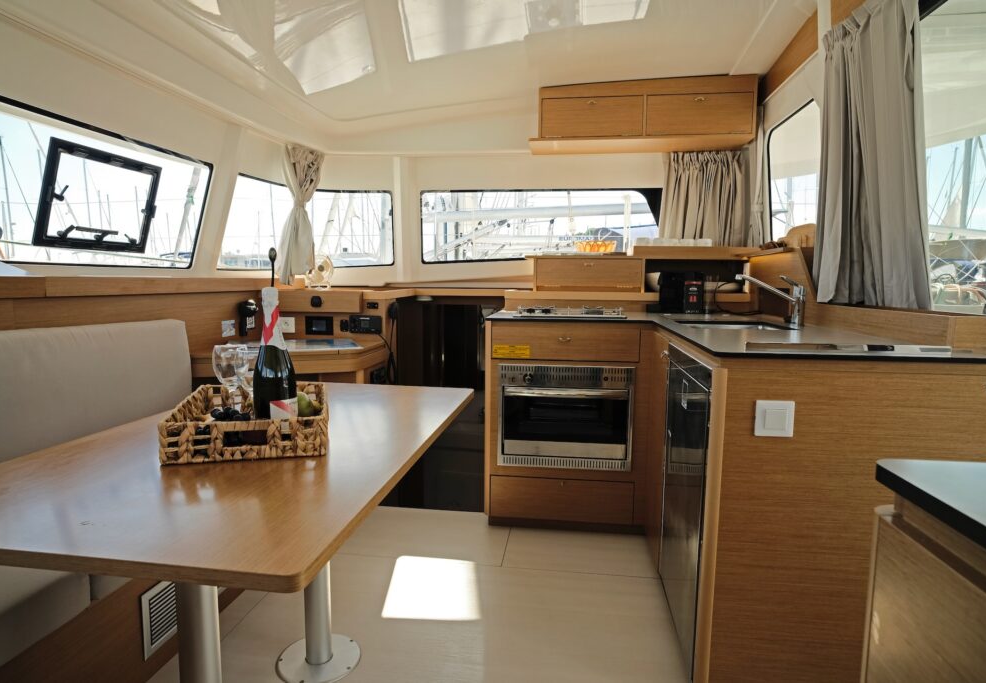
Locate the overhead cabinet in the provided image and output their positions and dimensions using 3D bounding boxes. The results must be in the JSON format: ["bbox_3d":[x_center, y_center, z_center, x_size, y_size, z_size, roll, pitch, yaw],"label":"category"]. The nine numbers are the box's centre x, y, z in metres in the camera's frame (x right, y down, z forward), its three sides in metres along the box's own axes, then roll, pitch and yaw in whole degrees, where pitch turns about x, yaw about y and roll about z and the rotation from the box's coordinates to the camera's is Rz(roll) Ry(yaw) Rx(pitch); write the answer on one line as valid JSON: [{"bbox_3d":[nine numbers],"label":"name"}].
[{"bbox_3d":[0.692,-1.077,2.760,1.001,0.263,0.378,2,7,7],"label":"overhead cabinet"}]

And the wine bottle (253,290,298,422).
[{"bbox_3d":[-0.466,0.044,1.215,0.088,0.318,0.088,2,7,7],"label":"wine bottle"}]

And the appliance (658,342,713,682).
[{"bbox_3d":[0.840,0.453,1.698,0.550,0.820,0.556,2,7,7],"label":"appliance"}]

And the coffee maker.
[{"bbox_3d":[0.861,-0.223,2.631,0.209,0.193,0.220,2,7,7],"label":"coffee maker"}]

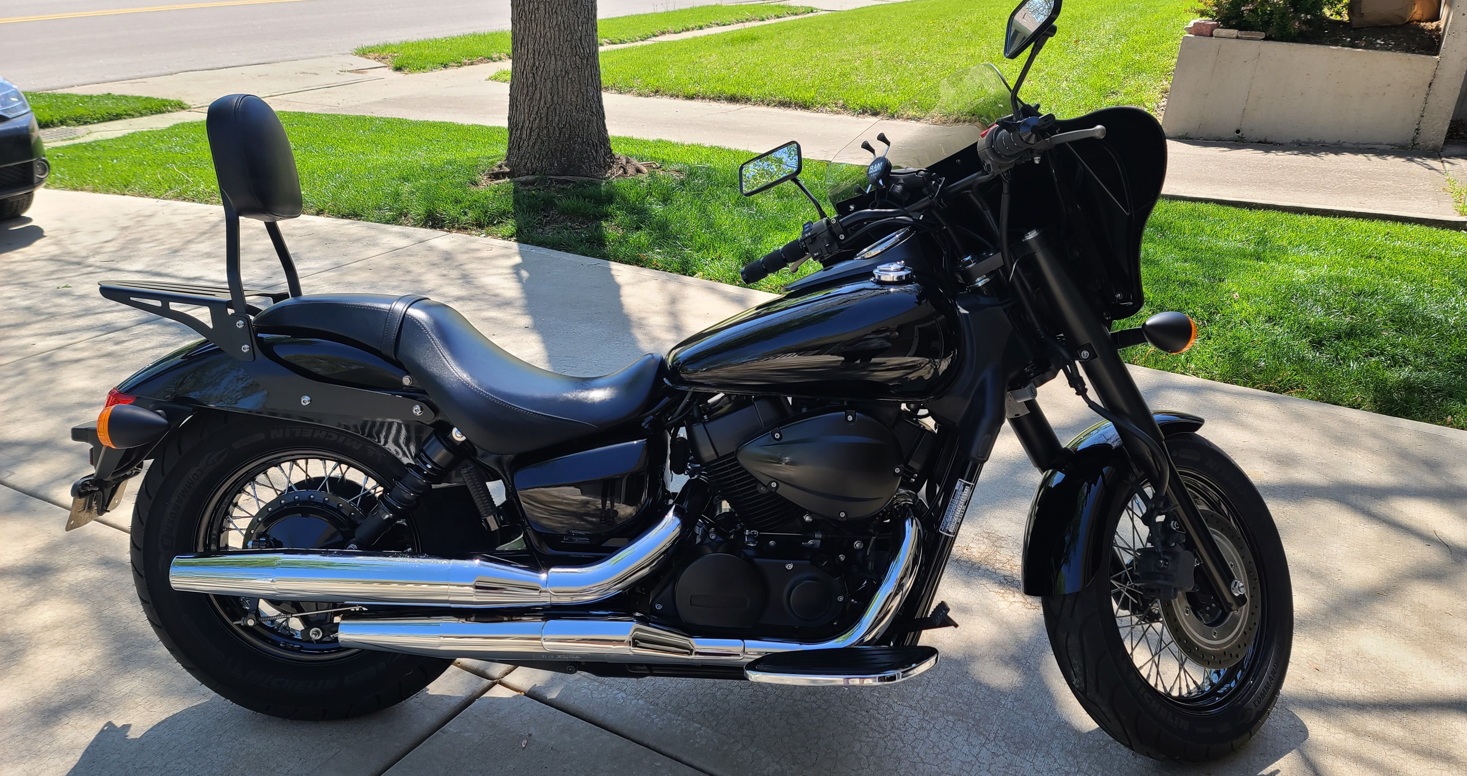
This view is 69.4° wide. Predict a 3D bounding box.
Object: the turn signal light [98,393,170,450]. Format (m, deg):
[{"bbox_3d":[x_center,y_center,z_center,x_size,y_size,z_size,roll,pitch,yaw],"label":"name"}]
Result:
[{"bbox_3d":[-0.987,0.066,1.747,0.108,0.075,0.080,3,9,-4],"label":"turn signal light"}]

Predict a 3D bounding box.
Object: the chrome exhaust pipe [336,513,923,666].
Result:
[{"bbox_3d":[-0.168,0.340,1.793,0.985,0.285,0.150,3,7,-2],"label":"chrome exhaust pipe"}]

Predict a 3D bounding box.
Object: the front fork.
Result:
[{"bbox_3d":[0.674,0.084,1.986,0.120,0.820,0.260,-35,9,-31],"label":"front fork"}]

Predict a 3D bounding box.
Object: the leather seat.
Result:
[{"bbox_3d":[-0.491,-0.036,1.925,0.730,0.255,0.340,3,7,-2],"label":"leather seat"}]

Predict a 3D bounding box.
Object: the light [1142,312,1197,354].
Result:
[{"bbox_3d":[0.768,-0.097,1.865,0.108,0.075,0.080,-2,7,-27],"label":"light"}]

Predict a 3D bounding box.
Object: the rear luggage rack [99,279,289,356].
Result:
[{"bbox_3d":[-0.948,-0.129,1.897,0.270,0.115,0.230,3,7,-2],"label":"rear luggage rack"}]

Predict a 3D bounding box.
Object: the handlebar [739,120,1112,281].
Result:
[{"bbox_3d":[0.281,-0.328,1.860,0.200,0.150,0.810,4,-12,-30],"label":"handlebar"}]

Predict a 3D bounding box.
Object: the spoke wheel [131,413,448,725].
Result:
[{"bbox_3d":[-0.774,0.305,1.959,0.637,0.637,0.160,3,7,-2],"label":"spoke wheel"}]

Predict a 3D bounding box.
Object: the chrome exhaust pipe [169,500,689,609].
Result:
[{"bbox_3d":[-0.492,0.263,1.745,0.820,0.190,0.120,3,9,-4],"label":"chrome exhaust pipe"}]

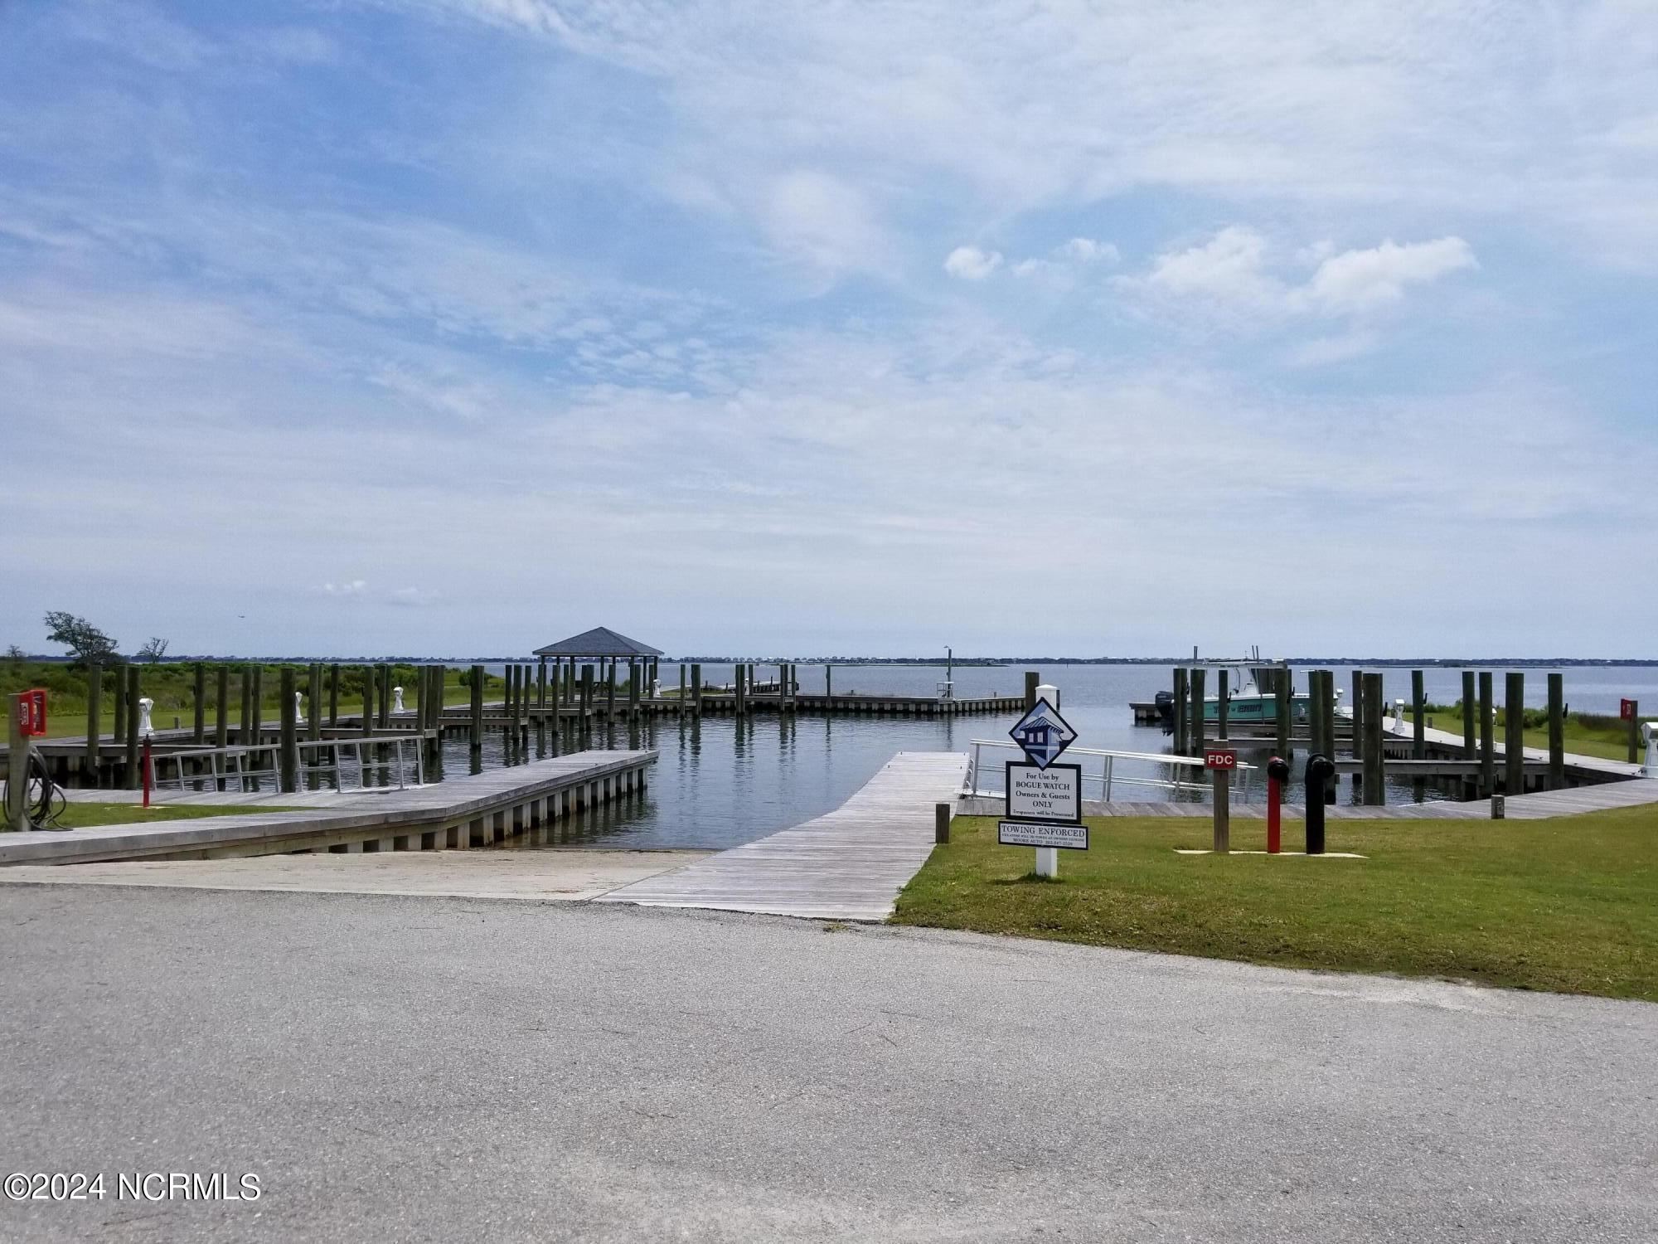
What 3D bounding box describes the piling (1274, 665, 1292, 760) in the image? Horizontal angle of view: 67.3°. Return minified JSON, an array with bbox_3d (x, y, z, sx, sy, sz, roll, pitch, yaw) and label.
[{"bbox_3d":[10.497,2.206,28.764,0.260,2.215,0.260,0,-2,0],"label":"piling"}]

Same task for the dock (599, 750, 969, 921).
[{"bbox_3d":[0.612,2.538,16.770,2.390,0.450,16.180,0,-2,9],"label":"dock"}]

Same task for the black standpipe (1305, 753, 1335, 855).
[{"bbox_3d":[4.578,1.698,11.620,0.200,0.930,0.330,0,-2,3],"label":"black standpipe"}]

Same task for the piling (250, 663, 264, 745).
[{"bbox_3d":[-19.347,2.955,42.153,0.275,2.900,0.275,0,-2,0],"label":"piling"}]

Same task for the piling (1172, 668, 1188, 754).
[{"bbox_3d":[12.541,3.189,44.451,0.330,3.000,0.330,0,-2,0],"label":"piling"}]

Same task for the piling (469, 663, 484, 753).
[{"bbox_3d":[-9.972,2.400,35.262,0.280,2.340,0.280,0,-2,0],"label":"piling"}]

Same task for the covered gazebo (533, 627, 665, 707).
[{"bbox_3d":[-15.645,2.740,85.077,7.350,4.700,7.350,0,-2,7],"label":"covered gazebo"}]

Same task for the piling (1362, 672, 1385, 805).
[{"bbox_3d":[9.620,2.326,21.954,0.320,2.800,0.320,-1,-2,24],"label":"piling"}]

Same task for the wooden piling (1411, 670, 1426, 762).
[{"bbox_3d":[17.516,2.908,36.953,0.310,2.900,0.310,-1,-2,25],"label":"wooden piling"}]

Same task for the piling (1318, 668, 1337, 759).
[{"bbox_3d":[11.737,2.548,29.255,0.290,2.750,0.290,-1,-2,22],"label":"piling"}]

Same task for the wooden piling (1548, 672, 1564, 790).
[{"bbox_3d":[11.832,1.920,20.265,0.240,2.143,0.240,0,-2,0],"label":"wooden piling"}]

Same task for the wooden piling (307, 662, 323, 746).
[{"bbox_3d":[-12.076,2.098,29.164,0.250,2.235,0.250,0,-2,0],"label":"wooden piling"}]

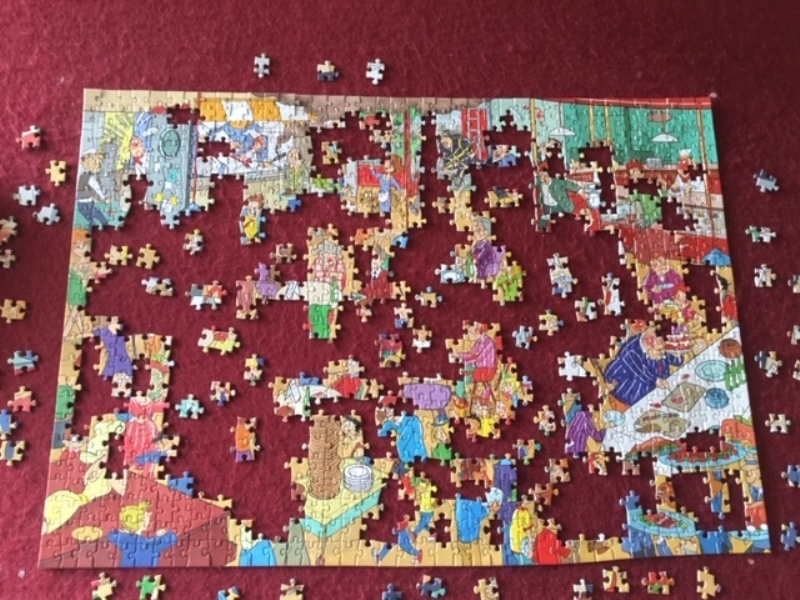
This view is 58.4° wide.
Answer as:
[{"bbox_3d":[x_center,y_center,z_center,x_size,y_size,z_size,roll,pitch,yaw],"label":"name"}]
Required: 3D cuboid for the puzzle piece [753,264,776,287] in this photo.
[{"bbox_3d":[0.383,-0.025,0.754,0.024,0.002,0.026,5,77,-2],"label":"puzzle piece"}]

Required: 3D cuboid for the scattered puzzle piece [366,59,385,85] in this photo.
[{"bbox_3d":[-0.027,-0.251,0.787,0.018,0.002,0.032,7,76,-1],"label":"scattered puzzle piece"}]

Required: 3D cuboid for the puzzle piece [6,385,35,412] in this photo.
[{"bbox_3d":[-0.360,0.095,0.683,0.026,0.003,0.024,-1,77,-3],"label":"puzzle piece"}]

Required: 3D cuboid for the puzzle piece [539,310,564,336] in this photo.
[{"bbox_3d":[0.154,0.023,0.729,0.025,0.002,0.028,2,76,-2],"label":"puzzle piece"}]

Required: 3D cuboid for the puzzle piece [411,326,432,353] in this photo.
[{"bbox_3d":[0.021,0.039,0.715,0.019,0.002,0.029,6,76,-1],"label":"puzzle piece"}]

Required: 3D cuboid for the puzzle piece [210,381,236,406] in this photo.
[{"bbox_3d":[-0.172,0.091,0.696,0.023,0.002,0.024,3,76,-2],"label":"puzzle piece"}]

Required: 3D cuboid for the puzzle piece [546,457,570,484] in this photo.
[{"bbox_3d":[0.152,0.166,0.695,0.024,0.002,0.022,0,76,-3],"label":"puzzle piece"}]

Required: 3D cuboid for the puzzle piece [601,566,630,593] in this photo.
[{"bbox_3d":[0.203,0.263,0.676,0.025,0.002,0.023,1,77,-3],"label":"puzzle piece"}]

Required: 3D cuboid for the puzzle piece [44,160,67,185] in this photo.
[{"bbox_3d":[-0.356,-0.131,0.741,0.020,0.002,0.028,-2,76,-3],"label":"puzzle piece"}]

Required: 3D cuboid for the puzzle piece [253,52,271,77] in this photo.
[{"bbox_3d":[-0.150,-0.255,0.781,0.017,0.002,0.031,2,77,-2],"label":"puzzle piece"}]

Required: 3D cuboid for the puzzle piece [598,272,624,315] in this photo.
[{"bbox_3d":[0.218,-0.006,0.741,0.028,0.002,0.046,3,77,-2],"label":"puzzle piece"}]

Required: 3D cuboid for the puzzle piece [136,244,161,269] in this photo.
[{"bbox_3d":[-0.254,-0.044,0.726,0.022,0.002,0.026,10,76,-1],"label":"puzzle piece"}]

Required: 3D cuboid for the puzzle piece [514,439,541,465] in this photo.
[{"bbox_3d":[0.123,0.148,0.697,0.028,0.002,0.024,2,76,-2],"label":"puzzle piece"}]

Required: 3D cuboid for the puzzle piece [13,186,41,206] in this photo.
[{"bbox_3d":[-0.380,-0.106,0.730,0.027,0.003,0.022,-6,77,-4],"label":"puzzle piece"}]

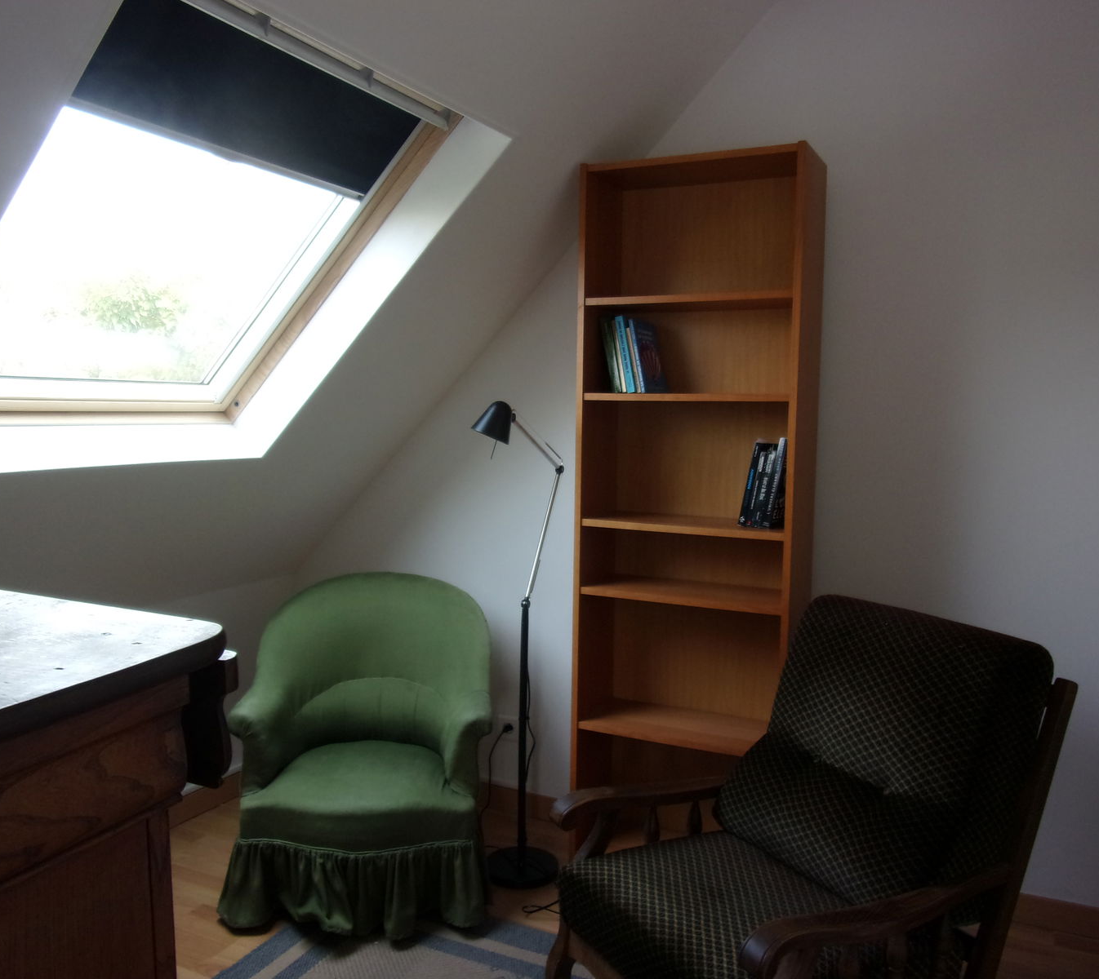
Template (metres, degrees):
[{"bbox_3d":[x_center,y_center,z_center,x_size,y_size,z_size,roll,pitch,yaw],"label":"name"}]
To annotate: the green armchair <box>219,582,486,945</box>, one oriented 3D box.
[{"bbox_3d":[-0.520,0.688,2.600,0.720,0.830,0.670,1,4,-4],"label":"green armchair"}]

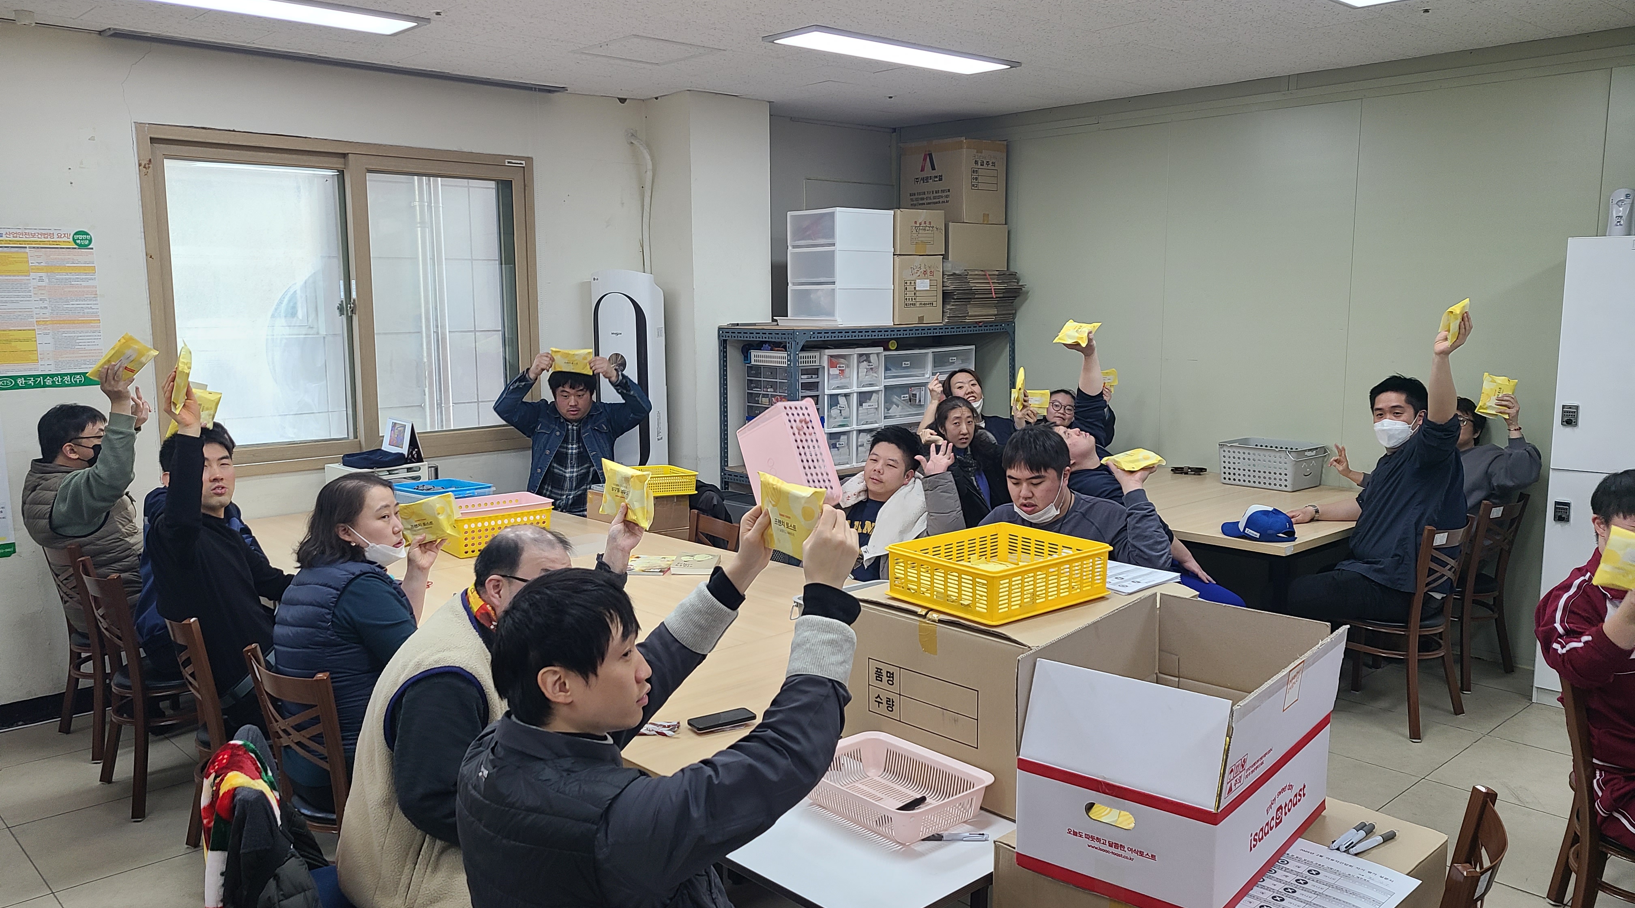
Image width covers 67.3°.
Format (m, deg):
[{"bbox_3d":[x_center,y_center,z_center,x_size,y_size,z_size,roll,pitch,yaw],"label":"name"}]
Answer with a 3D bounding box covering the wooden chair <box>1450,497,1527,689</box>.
[{"bbox_3d":[2.794,0.562,5.495,0.430,0.820,0.500,-6,10,-37],"label":"wooden chair"}]

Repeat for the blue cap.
[{"bbox_3d":[1.720,0.265,4.816,0.265,0.122,0.172,1,8,7],"label":"blue cap"}]

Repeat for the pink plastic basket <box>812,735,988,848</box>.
[{"bbox_3d":[0.129,0.619,2.271,0.240,0.073,0.345,-7,10,-43],"label":"pink plastic basket"}]

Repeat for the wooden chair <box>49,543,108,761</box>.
[{"bbox_3d":[-2.626,0.684,4.703,0.480,0.800,0.450,-7,10,-43],"label":"wooden chair"}]

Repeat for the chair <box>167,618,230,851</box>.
[{"bbox_3d":[-1.629,0.798,3.627,0.470,0.810,0.450,-6,10,-38],"label":"chair"}]

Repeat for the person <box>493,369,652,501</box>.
[{"bbox_3d":[-1.054,0.285,5.432,0.700,1.380,0.550,-1,8,-8],"label":"person"}]

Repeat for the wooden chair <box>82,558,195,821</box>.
[{"bbox_3d":[-2.162,0.731,4.163,0.470,0.810,0.450,-7,10,-43],"label":"wooden chair"}]

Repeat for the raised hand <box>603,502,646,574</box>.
[{"bbox_3d":[-0.432,0.184,2.750,0.100,0.170,0.090,-4,8,-23],"label":"raised hand"}]

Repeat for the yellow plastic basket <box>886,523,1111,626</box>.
[{"bbox_3d":[0.376,0.245,2.565,0.352,0.104,0.322,-6,10,-38],"label":"yellow plastic basket"}]

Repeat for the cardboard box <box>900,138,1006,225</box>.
[{"bbox_3d":[0.806,-1.593,7.279,0.373,0.471,0.497,-7,10,-42],"label":"cardboard box"}]

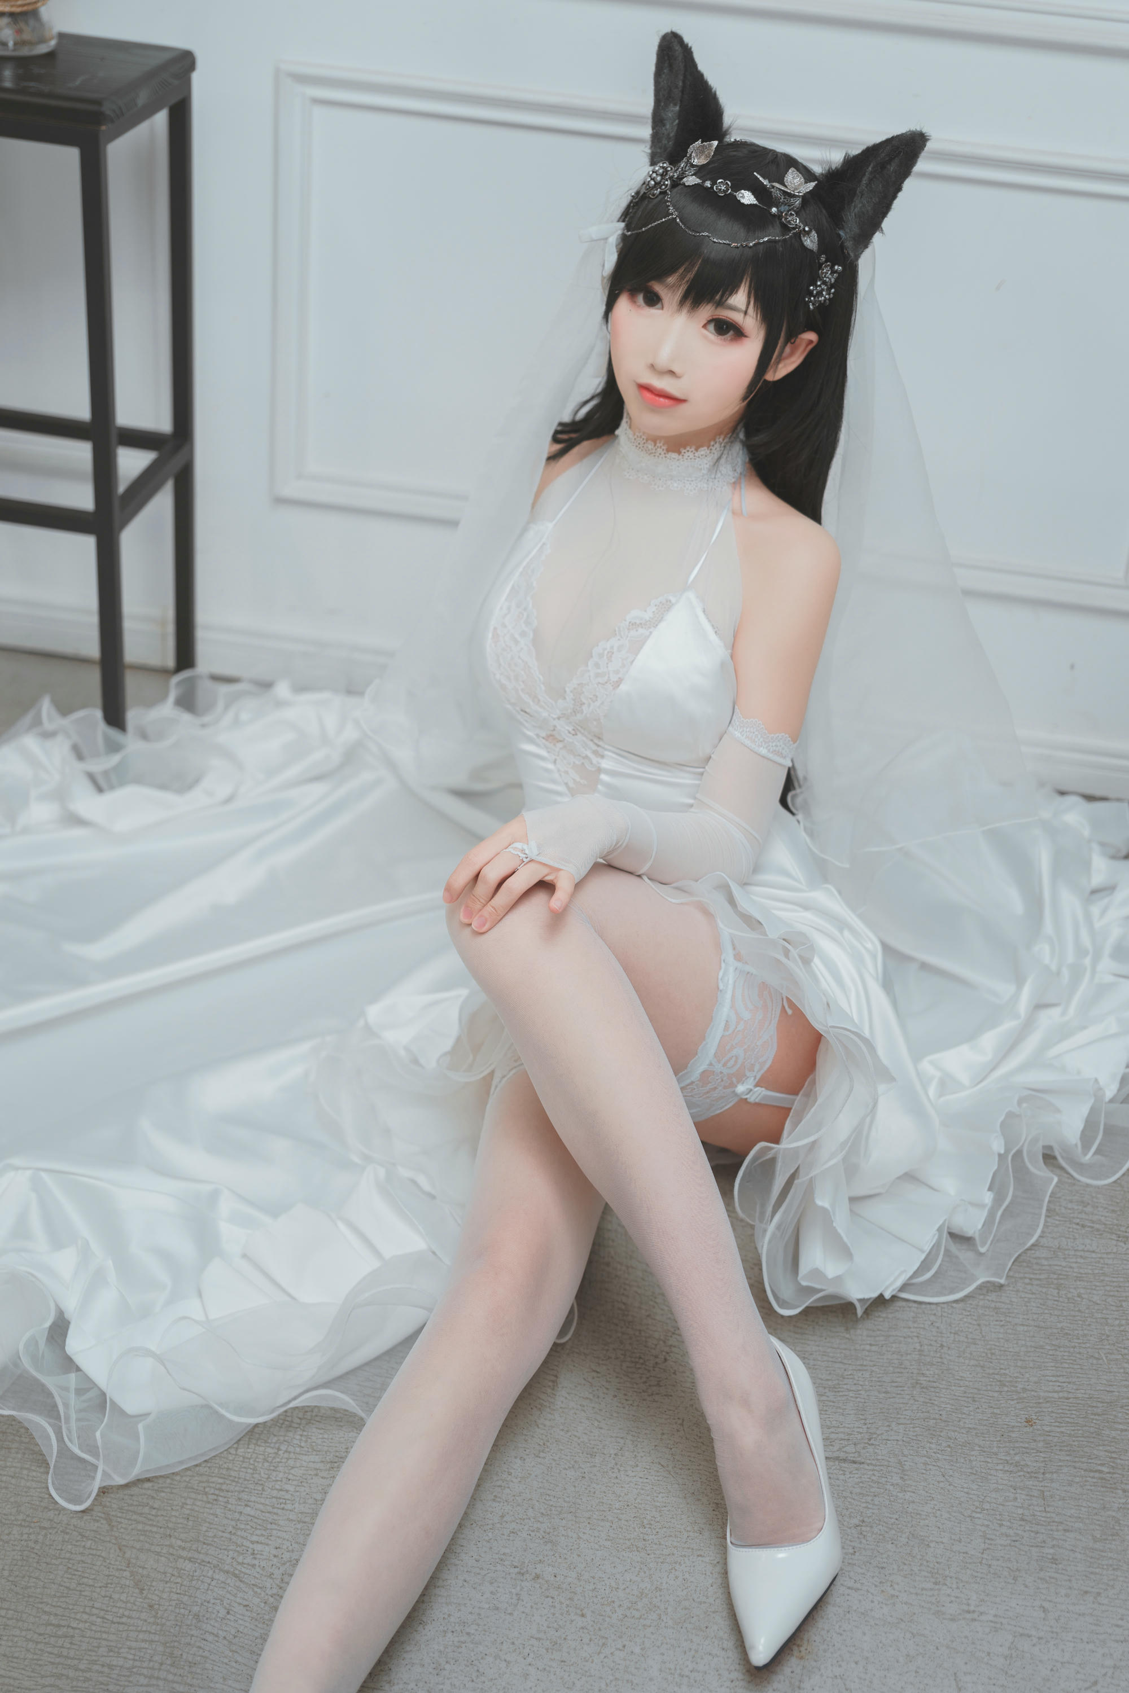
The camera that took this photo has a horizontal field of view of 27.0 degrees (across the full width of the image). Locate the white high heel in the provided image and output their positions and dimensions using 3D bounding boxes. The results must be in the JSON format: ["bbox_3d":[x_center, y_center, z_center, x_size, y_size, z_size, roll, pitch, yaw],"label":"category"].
[{"bbox_3d":[0.161,0.475,1.736,0.083,0.120,0.225,6,30,3],"label":"white high heel"}]

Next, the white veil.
[{"bbox_3d":[0.126,-0.275,2.273,0.760,0.810,0.500,12,31,12],"label":"white veil"}]

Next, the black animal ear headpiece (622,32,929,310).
[{"bbox_3d":[0.145,-0.509,1.811,0.220,0.155,0.120,24,32,13],"label":"black animal ear headpiece"}]

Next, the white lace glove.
[{"bbox_3d":[0.077,-0.023,1.699,0.290,0.125,0.120,-21,39,-36],"label":"white lace glove"}]

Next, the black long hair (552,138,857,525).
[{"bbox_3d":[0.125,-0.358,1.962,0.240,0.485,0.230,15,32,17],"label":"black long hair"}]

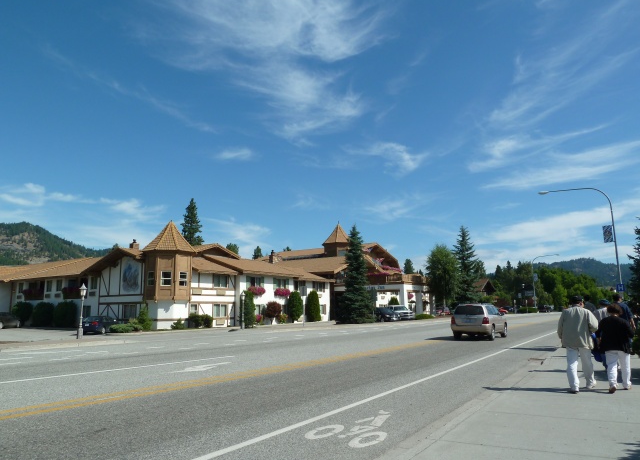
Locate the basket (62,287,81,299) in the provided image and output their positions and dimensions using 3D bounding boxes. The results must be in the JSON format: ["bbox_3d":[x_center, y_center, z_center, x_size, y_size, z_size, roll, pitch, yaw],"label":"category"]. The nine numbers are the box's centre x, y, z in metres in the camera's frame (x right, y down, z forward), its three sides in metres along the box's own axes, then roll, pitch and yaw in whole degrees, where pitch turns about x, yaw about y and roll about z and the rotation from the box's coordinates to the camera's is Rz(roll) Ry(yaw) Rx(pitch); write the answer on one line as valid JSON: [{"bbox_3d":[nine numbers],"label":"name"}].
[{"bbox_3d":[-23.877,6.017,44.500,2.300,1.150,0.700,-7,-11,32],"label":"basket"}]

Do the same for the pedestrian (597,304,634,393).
[{"bbox_3d":[5.383,2.146,8.420,0.580,1.580,0.450,-7,-12,31],"label":"pedestrian"}]

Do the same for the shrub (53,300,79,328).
[{"bbox_3d":[-25.004,8.289,45.500,2.350,2.650,2.300,-7,-11,32],"label":"shrub"}]

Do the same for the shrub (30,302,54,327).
[{"bbox_3d":[-26.175,7.944,43.711,2.200,2.520,2.100,-7,-11,33],"label":"shrub"}]

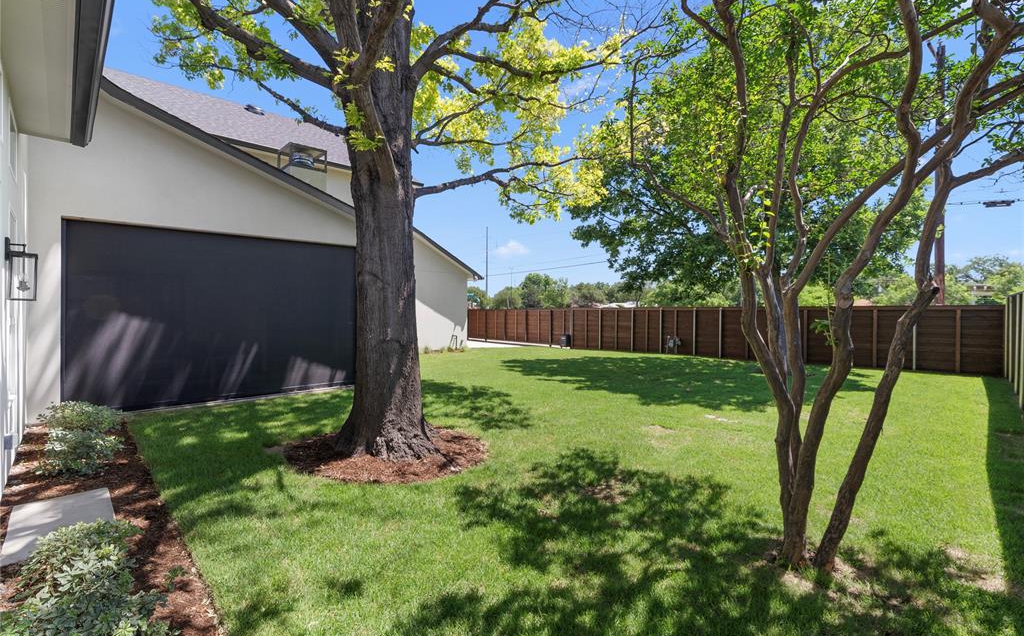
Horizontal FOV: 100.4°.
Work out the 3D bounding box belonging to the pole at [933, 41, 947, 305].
[{"bbox_3d":[14.600,-4.000,14.500,0.280,10.900,0.280,0,1,0],"label":"pole"}]

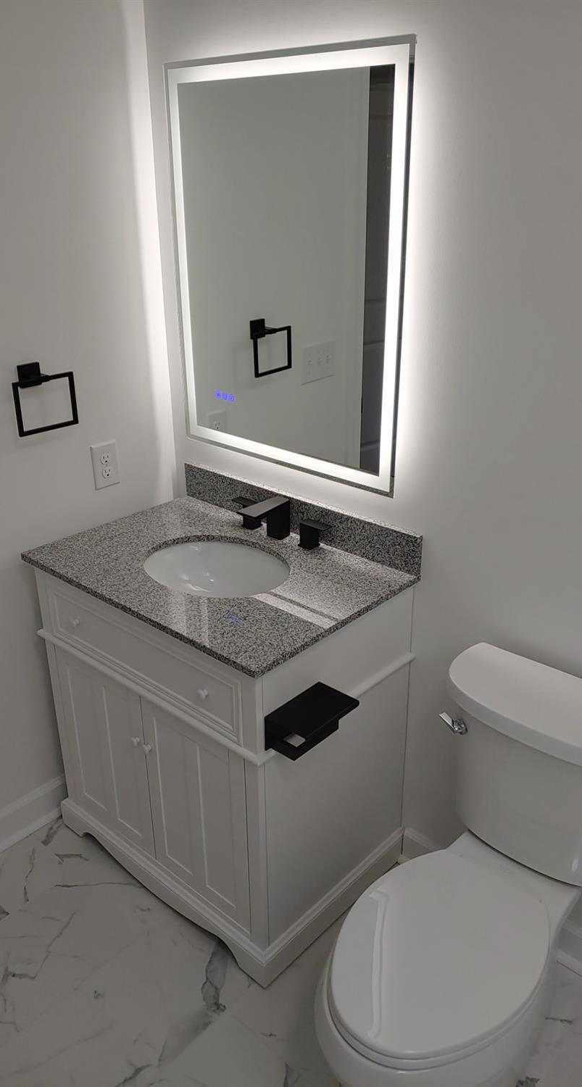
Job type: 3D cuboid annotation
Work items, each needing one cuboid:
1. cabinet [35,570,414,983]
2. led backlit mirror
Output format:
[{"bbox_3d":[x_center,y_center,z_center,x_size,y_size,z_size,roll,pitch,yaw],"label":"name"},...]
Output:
[{"bbox_3d":[-0.180,0.456,2.091,0.803,0.851,0.556,20,31,37],"label":"cabinet"},{"bbox_3d":[-0.023,-0.615,1.834,0.704,0.898,0.036,20,31,37],"label":"led backlit mirror"}]

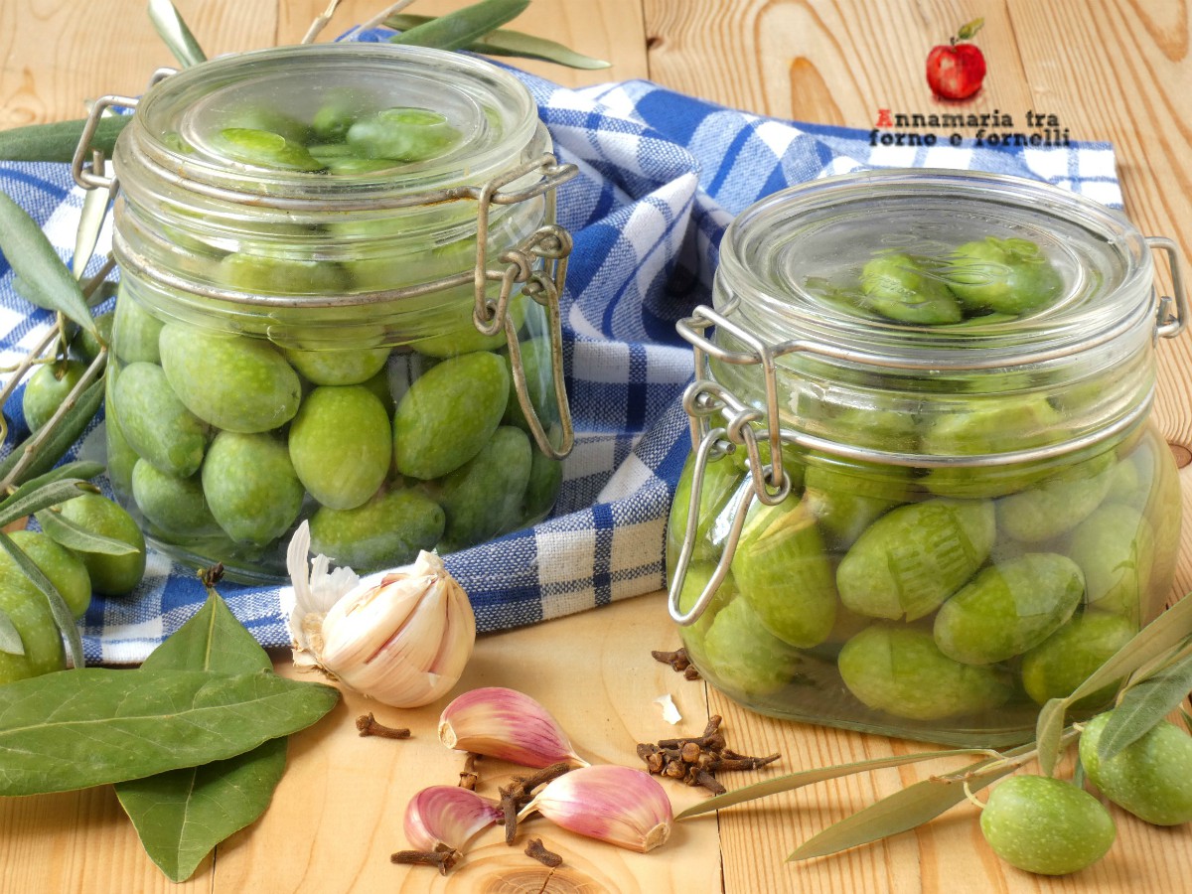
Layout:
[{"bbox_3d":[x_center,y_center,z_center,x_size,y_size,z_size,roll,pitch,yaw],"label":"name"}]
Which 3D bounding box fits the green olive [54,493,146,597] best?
[{"bbox_3d":[-0.116,0.023,1.203,0.021,0.021,0.027,-8,28,-15],"label":"green olive"}]

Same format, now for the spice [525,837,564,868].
[{"bbox_3d":[-0.011,0.087,1.103,0.011,0.004,0.004,23,35,38],"label":"spice"}]

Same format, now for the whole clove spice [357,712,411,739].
[{"bbox_3d":[-0.047,0.062,1.150,0.013,0.005,0.005,8,28,15],"label":"whole clove spice"}]

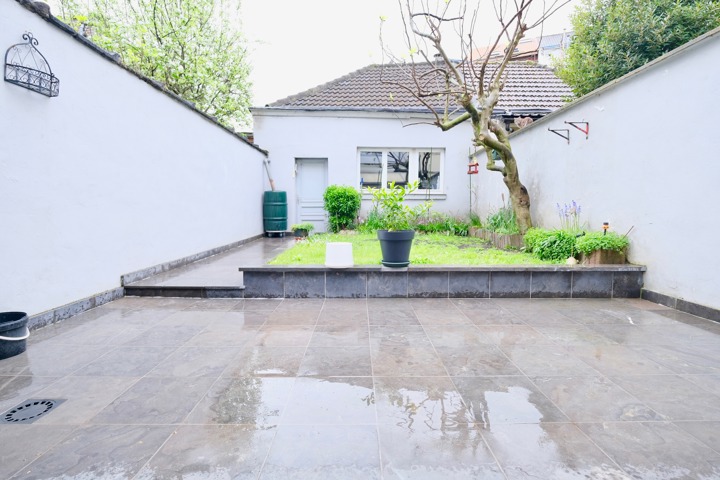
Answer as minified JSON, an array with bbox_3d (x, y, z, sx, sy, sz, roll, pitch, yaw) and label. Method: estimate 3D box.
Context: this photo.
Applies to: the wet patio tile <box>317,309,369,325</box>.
[{"bbox_3d":[-0.150,0.711,3.059,0.447,0.020,0.440,0,6,0],"label":"wet patio tile"}]

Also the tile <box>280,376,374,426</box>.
[{"bbox_3d":[-0.147,0.837,1.793,0.454,0.015,0.443,0,5,0],"label":"tile"}]

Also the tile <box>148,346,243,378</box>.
[{"bbox_3d":[-1.054,0.798,2.233,0.454,0.015,0.443,0,5,0],"label":"tile"}]

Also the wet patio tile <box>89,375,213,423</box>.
[{"bbox_3d":[-1.054,0.838,1.792,0.454,0.015,0.443,0,5,0],"label":"wet patio tile"}]

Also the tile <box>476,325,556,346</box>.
[{"bbox_3d":[1.203,0.750,2.641,0.447,0.020,0.440,0,6,0],"label":"tile"}]

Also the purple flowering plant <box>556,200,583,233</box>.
[{"bbox_3d":[2.856,-0.296,4.635,0.290,0.484,0.250,0,6,0],"label":"purple flowering plant"}]

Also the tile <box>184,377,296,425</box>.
[{"bbox_3d":[-0.593,0.836,1.778,0.450,0.020,0.450,0,5,0],"label":"tile"}]

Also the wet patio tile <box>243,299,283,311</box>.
[{"bbox_3d":[-1.053,0.671,3.479,0.447,0.020,0.440,0,6,0],"label":"wet patio tile"}]

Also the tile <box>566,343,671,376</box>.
[{"bbox_3d":[1.655,0.791,2.218,0.447,0.020,0.440,0,6,0],"label":"tile"}]

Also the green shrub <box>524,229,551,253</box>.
[{"bbox_3d":[2.760,-0.004,5.227,0.470,0.347,0.400,0,5,0],"label":"green shrub"}]

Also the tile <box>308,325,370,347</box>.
[{"bbox_3d":[-0.147,0.753,2.633,0.447,0.020,0.440,0,6,0],"label":"tile"}]

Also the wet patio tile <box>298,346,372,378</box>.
[{"bbox_3d":[-0.145,0.797,2.219,0.450,0.020,0.450,0,5,0],"label":"wet patio tile"}]

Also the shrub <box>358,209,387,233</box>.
[{"bbox_3d":[0.359,-0.518,9.049,0.798,0.638,0.594,0,5,0],"label":"shrub"}]

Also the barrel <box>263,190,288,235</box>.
[{"bbox_3d":[-2.270,-0.704,9.080,0.641,1.172,0.641,0,5,0],"label":"barrel"}]

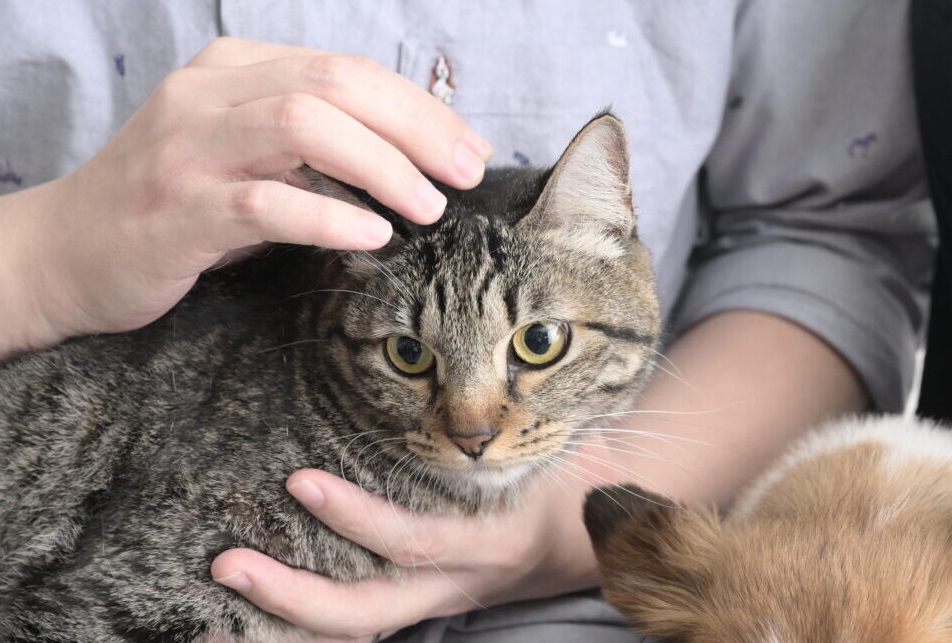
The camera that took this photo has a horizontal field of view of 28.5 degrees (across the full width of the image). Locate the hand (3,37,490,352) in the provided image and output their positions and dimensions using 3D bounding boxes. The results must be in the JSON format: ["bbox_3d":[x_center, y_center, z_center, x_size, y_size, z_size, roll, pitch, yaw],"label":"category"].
[{"bbox_3d":[-0.074,-0.041,0.605,0.155,0.100,0.088,4,9,6],"label":"hand"}]

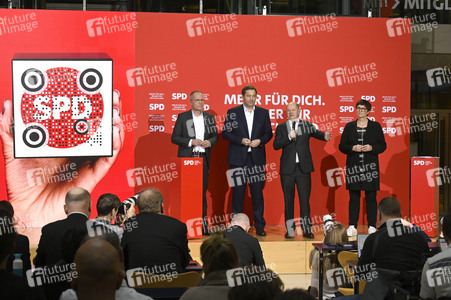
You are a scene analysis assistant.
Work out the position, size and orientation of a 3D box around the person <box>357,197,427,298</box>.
[{"bbox_3d":[1.292,0.950,7.200,0.600,1.220,0.780,0,0,-7],"label":"person"}]

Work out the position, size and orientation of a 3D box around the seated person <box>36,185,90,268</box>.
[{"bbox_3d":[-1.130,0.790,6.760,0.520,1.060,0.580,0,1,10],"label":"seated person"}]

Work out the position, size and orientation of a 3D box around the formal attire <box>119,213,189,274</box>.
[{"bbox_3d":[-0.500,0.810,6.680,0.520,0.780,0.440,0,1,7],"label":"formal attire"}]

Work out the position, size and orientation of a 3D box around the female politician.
[{"bbox_3d":[1.770,0.230,12.050,0.600,1.730,0.400,0,1,7],"label":"female politician"}]

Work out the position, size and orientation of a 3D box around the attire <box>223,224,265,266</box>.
[{"bbox_3d":[0.118,0.916,7.900,0.500,0.600,0.380,0,0,0],"label":"attire"}]

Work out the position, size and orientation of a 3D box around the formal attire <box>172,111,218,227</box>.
[{"bbox_3d":[-0.400,0.250,12.100,0.600,1.500,0.380,0,1,-16],"label":"formal attire"}]

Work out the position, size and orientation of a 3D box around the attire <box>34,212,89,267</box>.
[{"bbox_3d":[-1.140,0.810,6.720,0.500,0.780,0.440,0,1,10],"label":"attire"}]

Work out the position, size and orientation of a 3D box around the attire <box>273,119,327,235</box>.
[{"bbox_3d":[0.932,0.335,11.750,0.660,1.460,0.400,0,0,-3],"label":"attire"}]

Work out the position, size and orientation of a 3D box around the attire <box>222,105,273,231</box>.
[{"bbox_3d":[0.284,0.234,11.900,0.620,1.610,0.380,0,0,-7],"label":"attire"}]

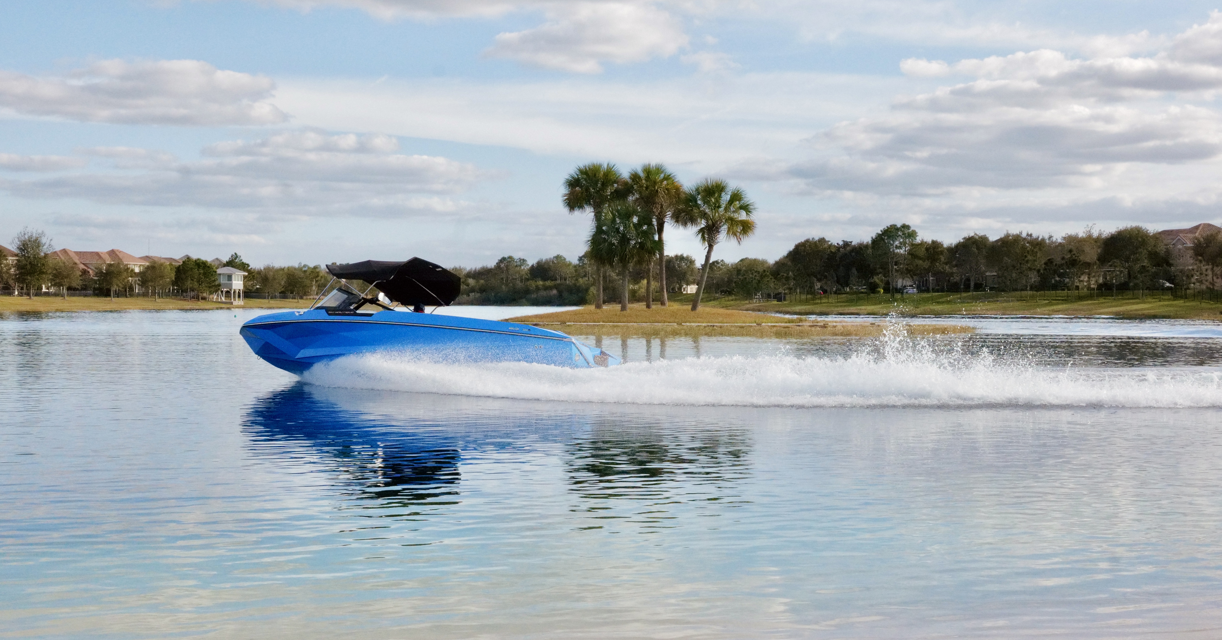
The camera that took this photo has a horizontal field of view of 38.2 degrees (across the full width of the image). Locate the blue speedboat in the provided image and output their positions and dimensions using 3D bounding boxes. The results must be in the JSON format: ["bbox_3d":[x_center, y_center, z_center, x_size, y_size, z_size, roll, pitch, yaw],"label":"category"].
[{"bbox_3d":[-3.217,0.034,31.300,6.700,2.200,2.400,3,1,3],"label":"blue speedboat"}]

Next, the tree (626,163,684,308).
[{"bbox_3d":[2.215,-4.238,89.000,2.910,7.250,2.850,0,1,0],"label":"tree"}]

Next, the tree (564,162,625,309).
[{"bbox_3d":[-0.729,-4.143,87.000,3.170,7.180,3.100,0,1,0],"label":"tree"}]

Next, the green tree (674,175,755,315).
[{"bbox_3d":[5.012,-3.611,85.000,3.960,6.330,3.880,0,1,0],"label":"green tree"}]

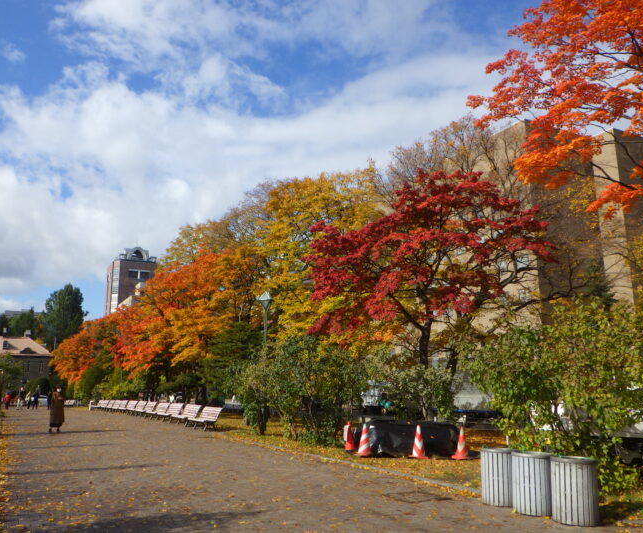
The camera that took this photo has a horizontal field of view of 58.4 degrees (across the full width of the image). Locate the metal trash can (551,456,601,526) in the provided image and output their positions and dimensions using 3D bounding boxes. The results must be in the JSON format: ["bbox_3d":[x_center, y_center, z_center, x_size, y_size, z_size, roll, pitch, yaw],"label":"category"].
[{"bbox_3d":[2.982,2.635,6.780,0.490,0.710,0.490,0,-12,0],"label":"metal trash can"}]

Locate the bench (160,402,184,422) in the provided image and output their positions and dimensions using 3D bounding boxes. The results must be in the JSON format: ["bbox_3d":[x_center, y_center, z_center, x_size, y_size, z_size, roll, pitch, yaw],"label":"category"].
[{"bbox_3d":[-6.711,6.371,25.238,0.750,0.770,1.950,6,-13,-28],"label":"bench"}]

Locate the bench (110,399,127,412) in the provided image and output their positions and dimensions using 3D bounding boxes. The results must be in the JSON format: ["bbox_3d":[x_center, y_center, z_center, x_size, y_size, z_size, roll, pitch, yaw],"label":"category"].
[{"bbox_3d":[-12.681,8.643,36.033,0.750,0.770,1.950,6,-13,-28],"label":"bench"}]

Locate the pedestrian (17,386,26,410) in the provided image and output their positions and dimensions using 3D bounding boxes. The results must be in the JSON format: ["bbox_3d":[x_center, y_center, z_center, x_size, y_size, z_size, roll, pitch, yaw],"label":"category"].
[{"bbox_3d":[-22.758,10.029,43.764,0.500,1.660,0.600,-12,-17,44],"label":"pedestrian"}]

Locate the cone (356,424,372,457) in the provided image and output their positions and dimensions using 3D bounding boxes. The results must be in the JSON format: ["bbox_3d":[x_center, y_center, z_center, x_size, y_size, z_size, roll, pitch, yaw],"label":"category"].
[{"bbox_3d":[0.928,3.848,12.786,0.380,0.700,0.380,0,-12,0],"label":"cone"}]

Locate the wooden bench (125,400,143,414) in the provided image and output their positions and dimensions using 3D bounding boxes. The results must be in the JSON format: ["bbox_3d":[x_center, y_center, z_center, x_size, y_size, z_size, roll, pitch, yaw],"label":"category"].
[{"bbox_3d":[-10.816,7.933,32.660,0.750,0.770,1.950,6,-13,-28],"label":"wooden bench"}]

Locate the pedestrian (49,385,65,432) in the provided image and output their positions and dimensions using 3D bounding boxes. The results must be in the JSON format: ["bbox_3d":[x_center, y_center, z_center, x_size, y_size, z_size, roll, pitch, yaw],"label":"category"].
[{"bbox_3d":[-9.182,4.968,20.073,0.420,1.610,0.500,-10,-15,40],"label":"pedestrian"}]

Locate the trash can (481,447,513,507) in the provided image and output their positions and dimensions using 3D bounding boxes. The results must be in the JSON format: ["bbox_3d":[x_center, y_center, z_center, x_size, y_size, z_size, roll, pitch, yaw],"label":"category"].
[{"bbox_3d":[2.459,2.865,7.855,0.490,0.710,0.490,0,-12,0],"label":"trash can"}]

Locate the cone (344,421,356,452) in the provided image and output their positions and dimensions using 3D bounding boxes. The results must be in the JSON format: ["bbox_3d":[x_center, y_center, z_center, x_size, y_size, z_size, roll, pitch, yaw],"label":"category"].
[{"bbox_3d":[0.702,4.048,13.715,0.360,0.700,0.360,6,-13,-28],"label":"cone"}]

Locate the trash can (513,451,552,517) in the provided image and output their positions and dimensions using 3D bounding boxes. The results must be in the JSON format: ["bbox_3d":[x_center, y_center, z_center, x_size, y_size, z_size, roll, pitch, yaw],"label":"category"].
[{"bbox_3d":[2.600,2.681,7.141,0.520,0.690,0.520,-4,-12,18],"label":"trash can"}]

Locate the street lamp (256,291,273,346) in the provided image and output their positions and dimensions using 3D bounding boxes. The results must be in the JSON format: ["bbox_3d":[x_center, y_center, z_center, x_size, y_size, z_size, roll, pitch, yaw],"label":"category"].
[{"bbox_3d":[-2.010,3.379,20.751,0.480,5.018,0.480,6,-14,-28],"label":"street lamp"}]

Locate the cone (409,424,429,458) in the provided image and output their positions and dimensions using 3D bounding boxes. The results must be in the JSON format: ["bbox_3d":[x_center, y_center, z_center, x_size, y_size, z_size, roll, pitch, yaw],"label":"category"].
[{"bbox_3d":[2.119,3.814,12.542,0.380,0.700,0.380,0,-12,0],"label":"cone"}]

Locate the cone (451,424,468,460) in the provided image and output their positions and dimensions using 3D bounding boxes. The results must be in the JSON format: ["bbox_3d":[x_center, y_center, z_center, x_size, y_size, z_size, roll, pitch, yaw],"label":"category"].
[{"bbox_3d":[3.074,3.912,12.813,0.380,0.700,0.380,0,-12,0],"label":"cone"}]

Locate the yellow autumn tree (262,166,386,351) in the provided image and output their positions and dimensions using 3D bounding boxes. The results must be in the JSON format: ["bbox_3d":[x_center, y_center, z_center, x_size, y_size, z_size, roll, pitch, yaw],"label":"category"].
[{"bbox_3d":[0.047,1.218,27.346,7.000,12.053,7.000,0,-12,0],"label":"yellow autumn tree"}]

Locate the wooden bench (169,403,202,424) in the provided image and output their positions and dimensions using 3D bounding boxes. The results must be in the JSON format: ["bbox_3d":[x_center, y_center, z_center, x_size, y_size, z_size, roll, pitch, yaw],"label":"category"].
[{"bbox_3d":[-5.750,6.356,24.525,0.700,0.820,2.050,6,-14,-28],"label":"wooden bench"}]

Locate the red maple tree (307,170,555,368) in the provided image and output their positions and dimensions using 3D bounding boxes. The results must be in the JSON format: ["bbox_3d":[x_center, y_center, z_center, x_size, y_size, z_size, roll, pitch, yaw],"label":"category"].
[{"bbox_3d":[3.140,0.983,17.840,7.300,8.300,6.900,-2,-12,9],"label":"red maple tree"}]

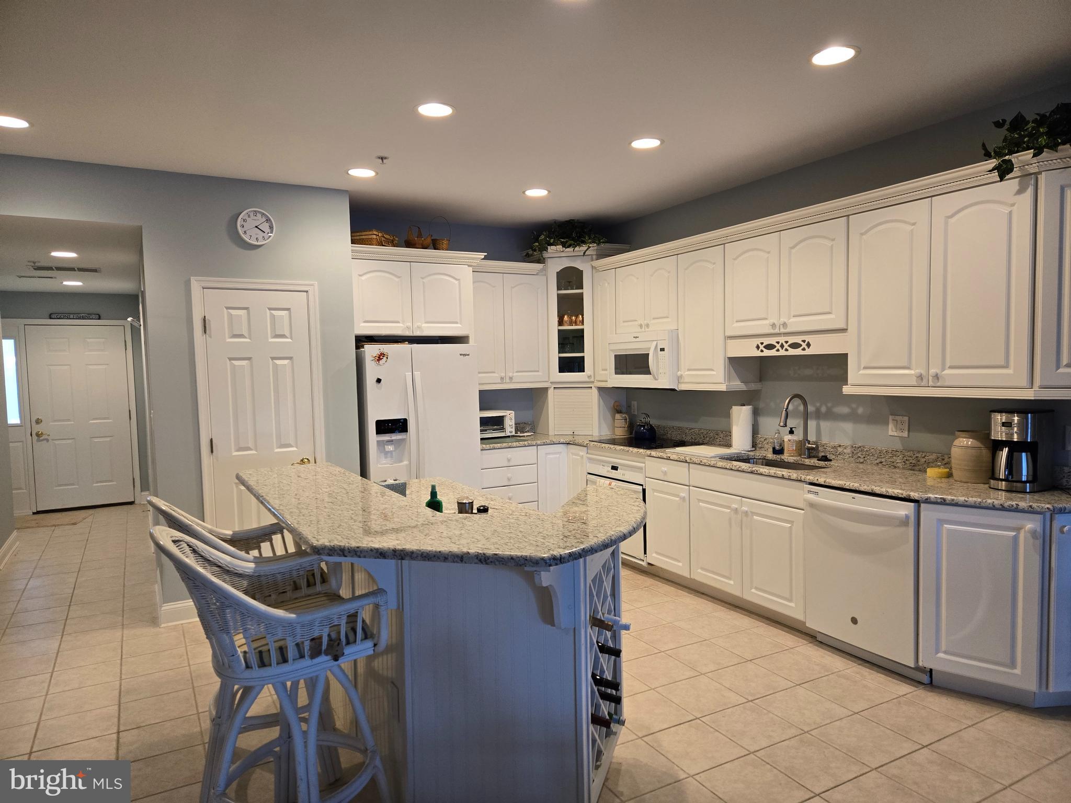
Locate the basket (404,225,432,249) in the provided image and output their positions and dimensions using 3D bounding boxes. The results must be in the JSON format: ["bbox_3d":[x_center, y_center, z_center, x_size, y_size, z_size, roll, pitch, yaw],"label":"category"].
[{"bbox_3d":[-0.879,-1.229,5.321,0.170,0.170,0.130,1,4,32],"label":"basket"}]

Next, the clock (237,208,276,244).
[{"bbox_3d":[-1.753,-1.098,4.467,0.228,0.228,0.040,-3,3,-29],"label":"clock"}]

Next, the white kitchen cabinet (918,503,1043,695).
[{"bbox_3d":[1.932,0.838,3.095,0.445,0.755,0.025,1,4,38],"label":"white kitchen cabinet"}]

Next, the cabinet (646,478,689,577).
[{"bbox_3d":[1.148,0.838,4.962,0.580,0.612,0.450,-3,3,-30],"label":"cabinet"}]

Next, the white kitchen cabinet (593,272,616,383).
[{"bbox_3d":[0.584,-0.616,5.838,0.025,0.900,0.290,-3,3,-29],"label":"white kitchen cabinet"}]

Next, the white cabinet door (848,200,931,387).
[{"bbox_3d":[1.831,-0.537,3.685,0.025,0.918,0.450,-3,3,-30],"label":"white cabinet door"}]

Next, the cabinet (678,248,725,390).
[{"bbox_3d":[1.272,-0.586,4.941,0.324,0.910,0.468,-3,3,-29],"label":"cabinet"}]

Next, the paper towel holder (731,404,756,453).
[{"bbox_3d":[1.419,0.172,4.864,0.165,0.315,0.165,-3,3,-29],"label":"paper towel holder"}]

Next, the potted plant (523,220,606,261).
[{"bbox_3d":[0.268,-1.397,6.170,0.670,0.340,0.450,0,3,16],"label":"potted plant"}]

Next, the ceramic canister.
[{"bbox_3d":[2.146,0.265,3.458,0.210,0.242,0.210,-3,3,-29],"label":"ceramic canister"}]

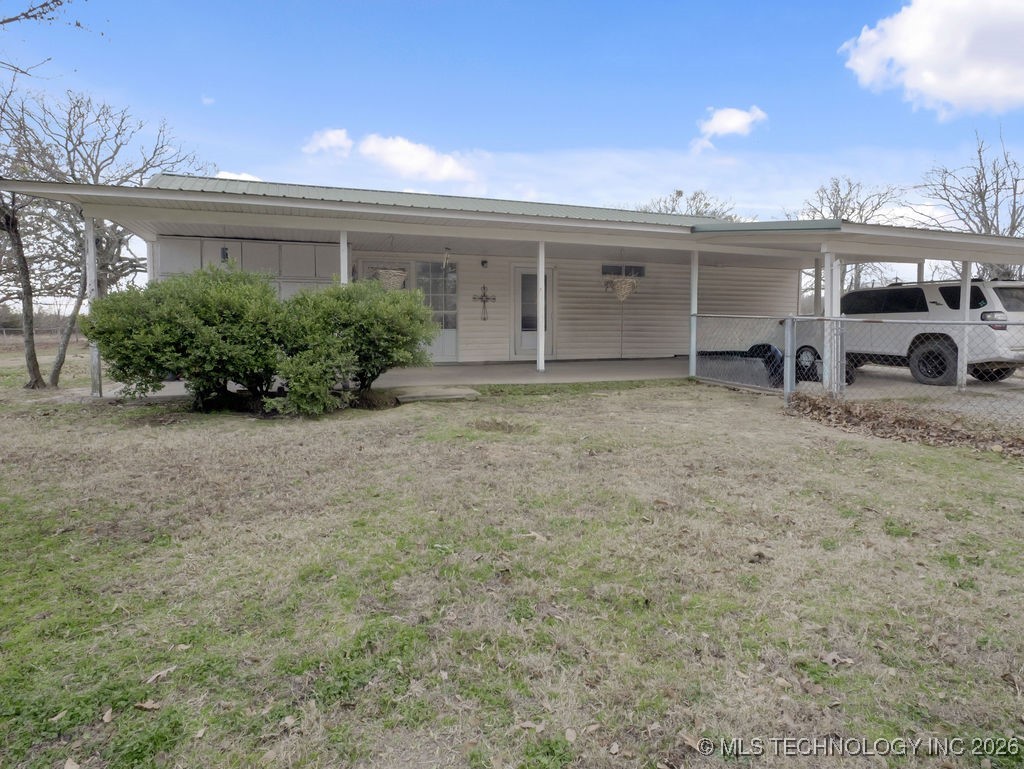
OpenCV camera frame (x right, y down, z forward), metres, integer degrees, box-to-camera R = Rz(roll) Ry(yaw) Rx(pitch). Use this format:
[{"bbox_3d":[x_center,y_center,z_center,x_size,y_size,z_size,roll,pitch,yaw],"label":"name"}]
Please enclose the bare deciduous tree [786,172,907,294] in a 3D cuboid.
[{"bbox_3d":[16.640,-6.069,26.500,6.000,8.800,6.000,0,5,0],"label":"bare deciduous tree"}]

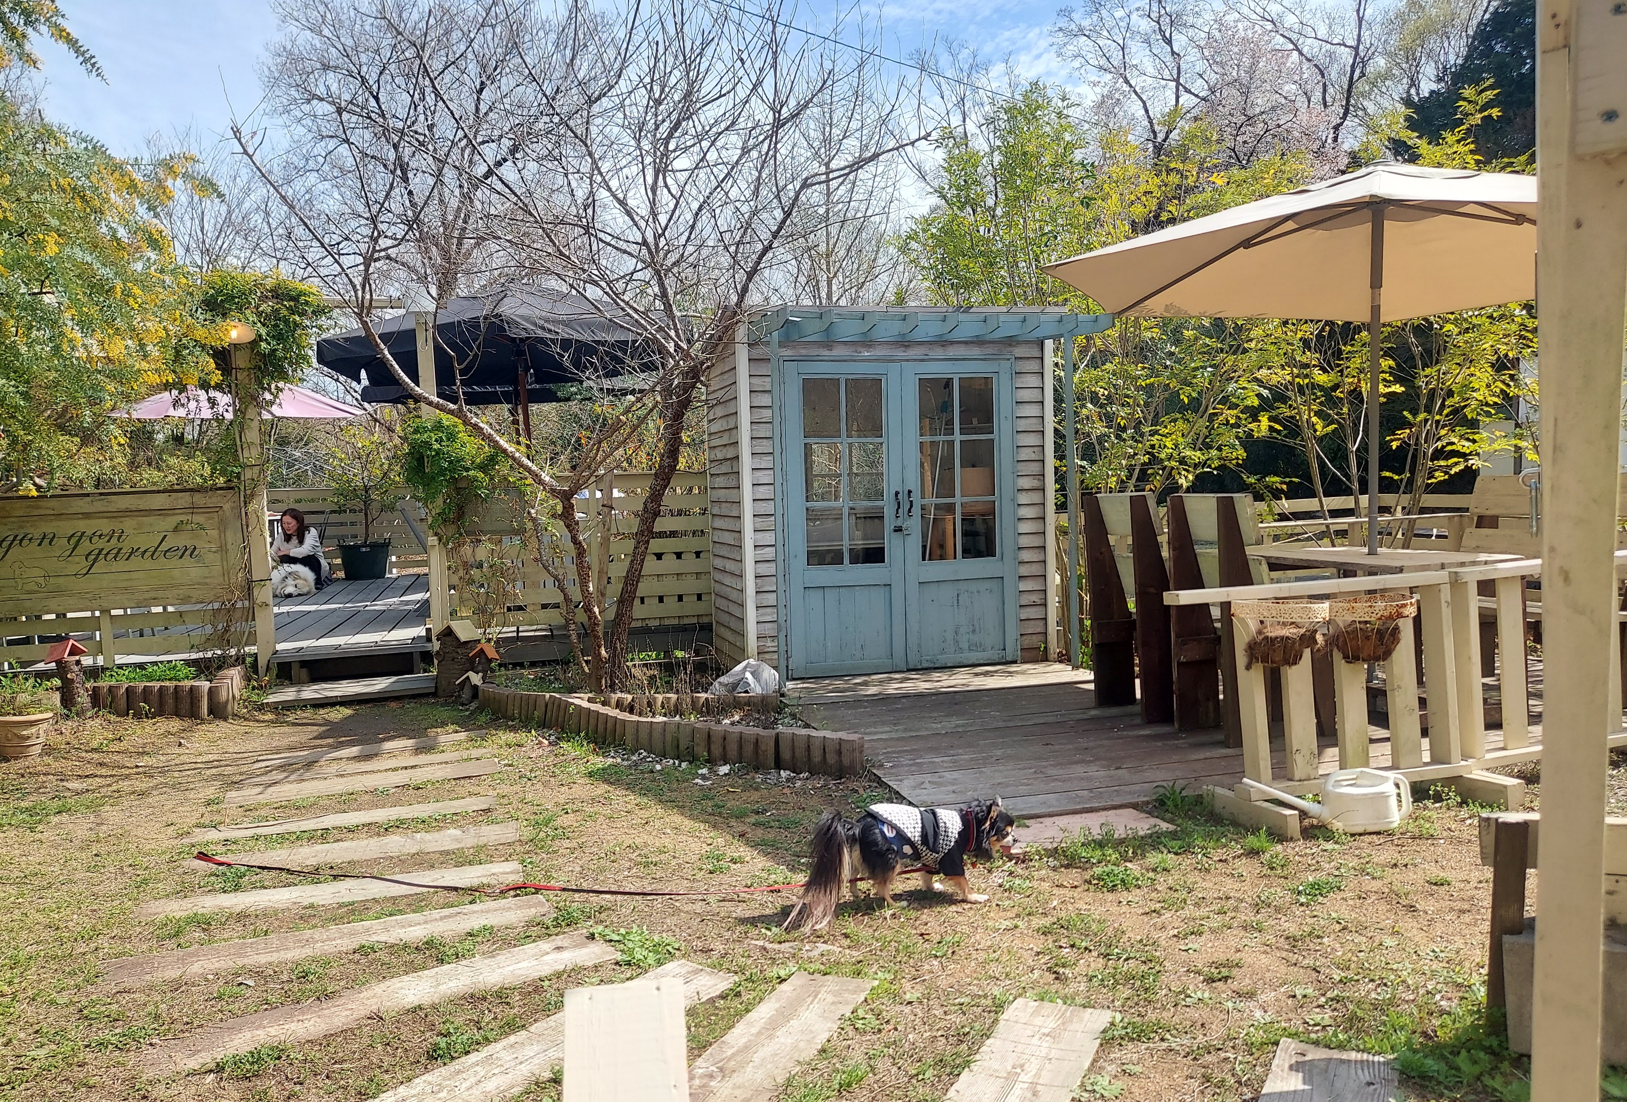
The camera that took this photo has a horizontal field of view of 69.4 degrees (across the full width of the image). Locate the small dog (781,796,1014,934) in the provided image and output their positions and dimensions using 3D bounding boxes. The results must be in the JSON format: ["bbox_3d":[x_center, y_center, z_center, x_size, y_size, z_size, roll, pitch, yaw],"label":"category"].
[{"bbox_3d":[0.233,0.771,3.006,0.580,0.277,0.190,-2,3,-14],"label":"small dog"}]

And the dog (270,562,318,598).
[{"bbox_3d":[-4.408,0.242,9.950,0.400,0.300,0.580,-2,3,-12],"label":"dog"}]

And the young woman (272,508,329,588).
[{"bbox_3d":[-4.583,-0.011,10.500,0.600,0.740,0.480,-4,4,-32],"label":"young woman"}]

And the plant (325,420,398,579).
[{"bbox_3d":[-4.500,-0.513,11.700,0.700,1.600,0.700,-2,3,0],"label":"plant"}]

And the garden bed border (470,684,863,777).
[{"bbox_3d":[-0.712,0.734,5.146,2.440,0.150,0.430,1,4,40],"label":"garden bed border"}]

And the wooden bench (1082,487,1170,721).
[{"bbox_3d":[1.533,0.222,5.084,0.551,0.938,0.490,-2,3,-15],"label":"wooden bench"}]

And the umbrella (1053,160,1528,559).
[{"bbox_3d":[2.534,-0.531,5.283,2.704,2.365,3.031,0,4,26],"label":"umbrella"}]

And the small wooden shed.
[{"bbox_3d":[0.441,-0.337,6.453,1.795,1.979,1.561,-2,3,-15],"label":"small wooden shed"}]

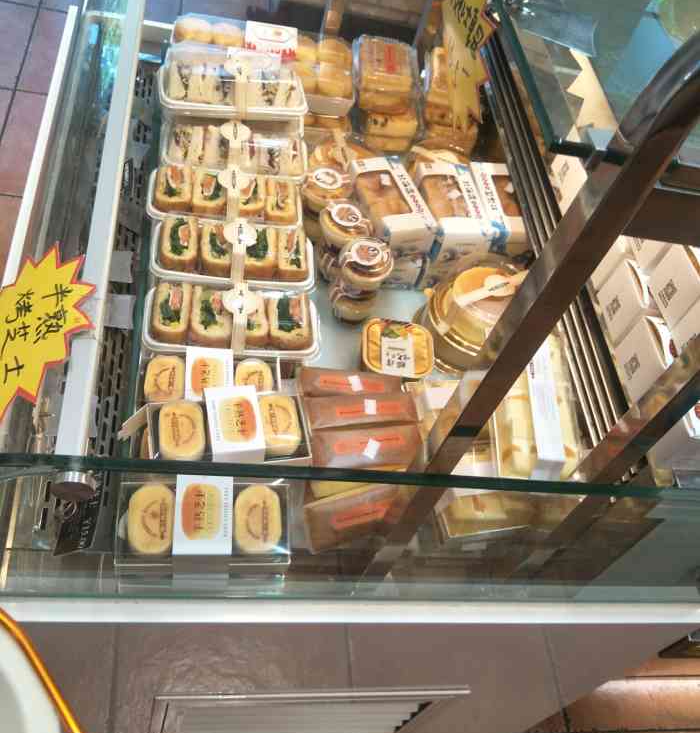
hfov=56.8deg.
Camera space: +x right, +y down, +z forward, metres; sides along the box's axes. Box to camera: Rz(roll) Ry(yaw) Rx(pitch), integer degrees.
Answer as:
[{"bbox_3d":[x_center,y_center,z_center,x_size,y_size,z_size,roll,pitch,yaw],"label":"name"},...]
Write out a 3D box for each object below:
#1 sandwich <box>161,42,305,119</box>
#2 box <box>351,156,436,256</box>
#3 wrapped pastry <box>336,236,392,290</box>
[{"bbox_3d":[-0.190,-0.459,1.050,0.230,0.073,0.107,-3,59,-17],"label":"sandwich"},{"bbox_3d":[0.062,-0.245,0.993,0.081,0.058,0.148,-12,62,-22],"label":"box"},{"bbox_3d":[0.020,-0.144,0.932,0.076,0.057,0.076,3,57,-13],"label":"wrapped pastry"}]

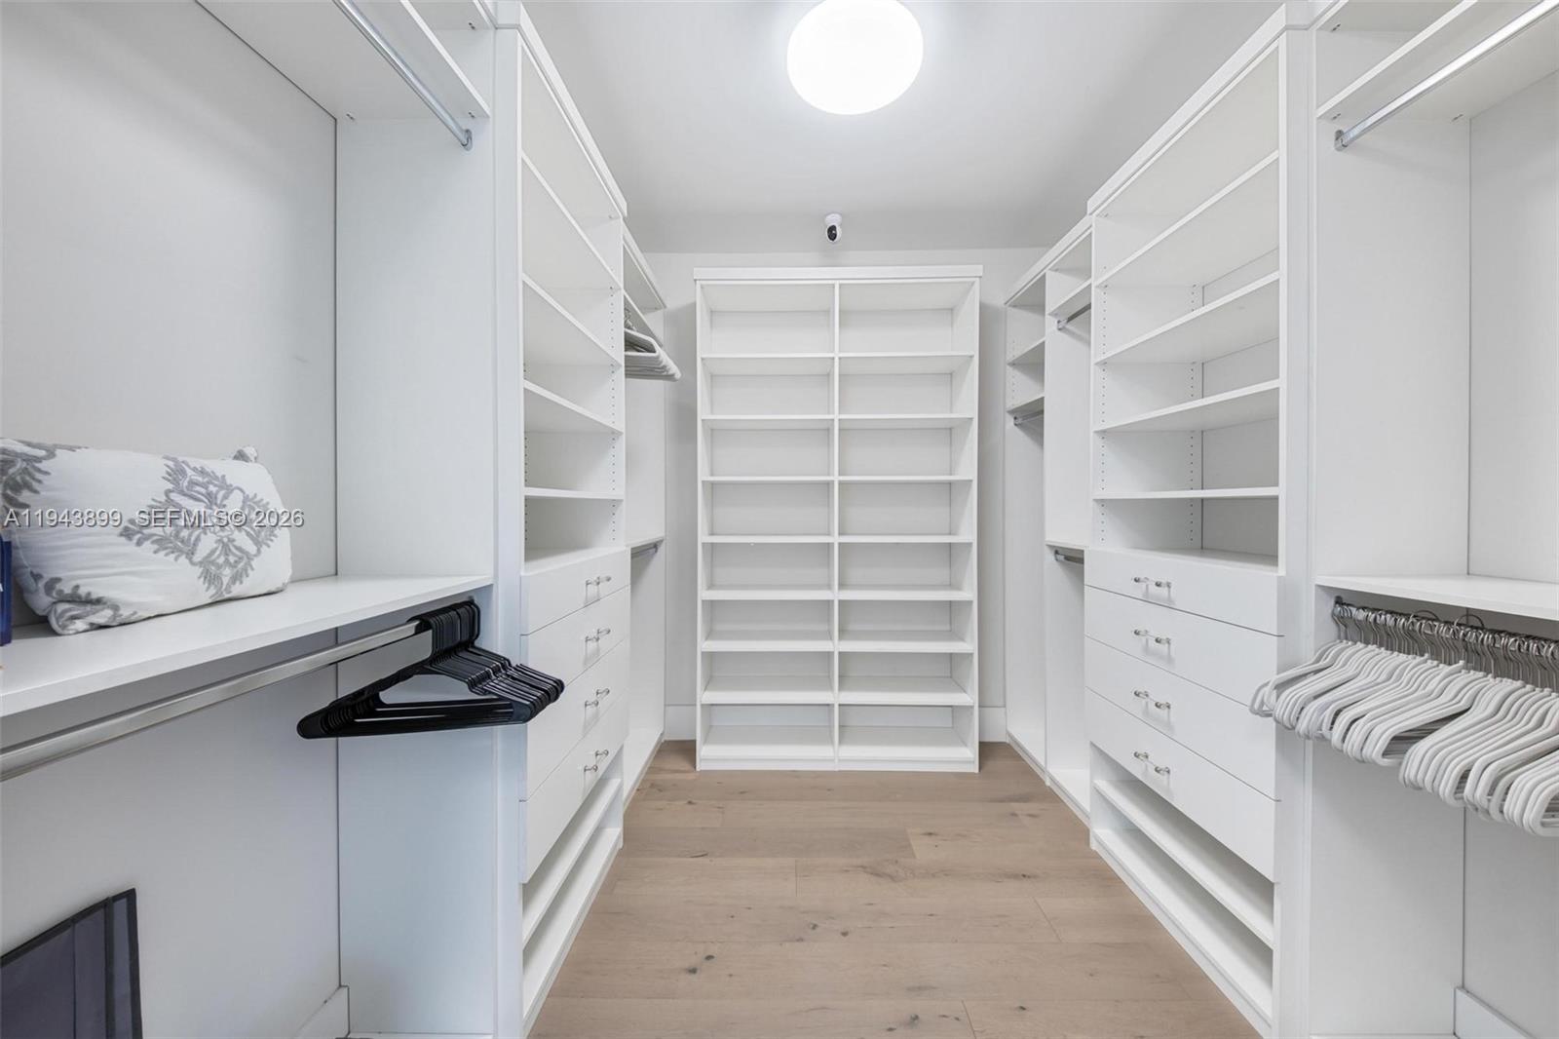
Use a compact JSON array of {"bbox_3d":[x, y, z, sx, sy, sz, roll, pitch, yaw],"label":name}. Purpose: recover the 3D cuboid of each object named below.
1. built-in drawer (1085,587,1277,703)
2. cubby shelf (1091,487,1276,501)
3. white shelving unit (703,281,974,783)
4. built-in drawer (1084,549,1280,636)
[{"bbox_3d":[1.359,0.359,1.601,0.402,0.192,0.764,0,1,1],"label":"built-in drawer"},{"bbox_3d":[1.396,-0.075,1.606,0.390,0.019,0.734,0,1,1],"label":"cubby shelf"},{"bbox_3d":[0.293,0.012,2.737,1.410,2.497,0.342,0,1,1],"label":"white shelving unit"},{"bbox_3d":[1.359,0.193,1.598,0.402,0.141,0.764,0,1,1],"label":"built-in drawer"}]

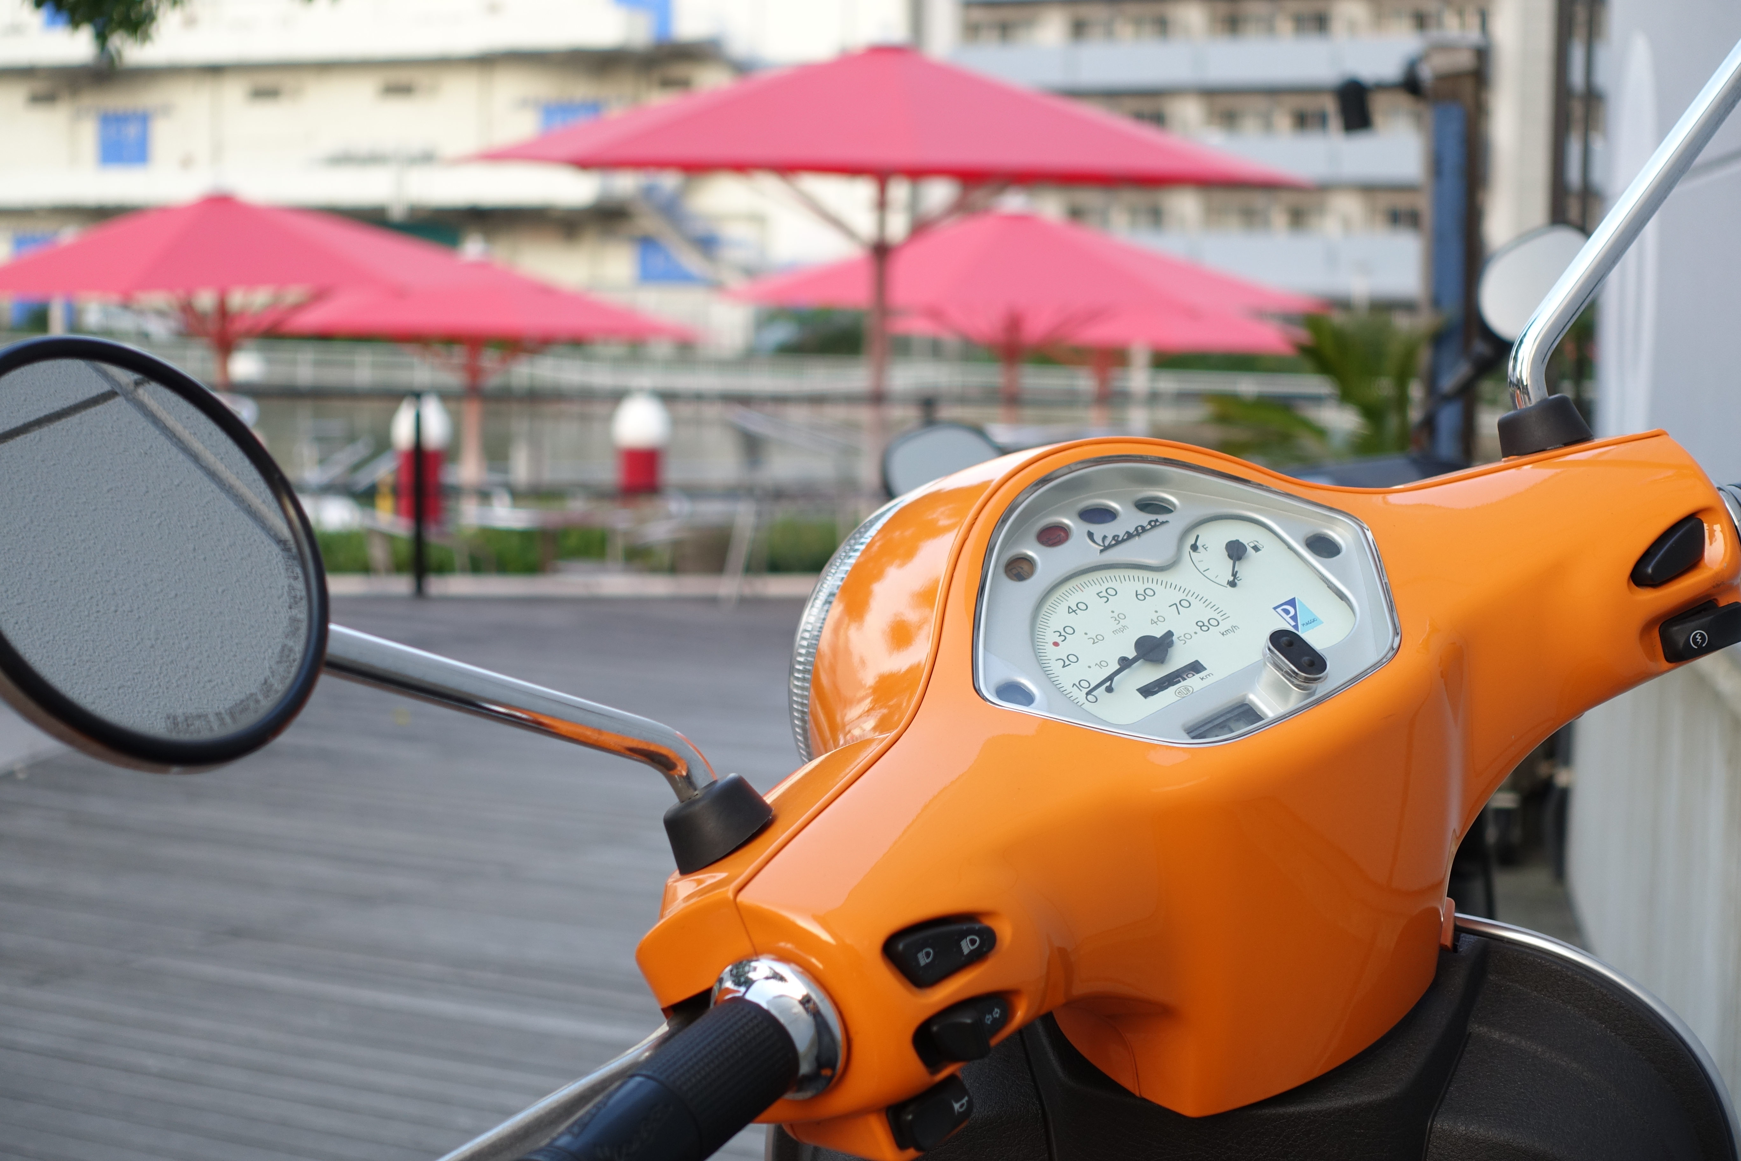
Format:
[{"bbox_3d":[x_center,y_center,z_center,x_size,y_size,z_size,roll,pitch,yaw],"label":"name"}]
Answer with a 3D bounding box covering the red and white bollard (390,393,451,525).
[{"bbox_3d":[-2.596,-0.658,19.538,0.340,0.850,0.340,0,5,-7],"label":"red and white bollard"}]

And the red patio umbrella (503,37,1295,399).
[{"bbox_3d":[0.076,-1.248,16.574,4.050,2.720,4.050,1,3,0],"label":"red patio umbrella"}]

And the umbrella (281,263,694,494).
[{"bbox_3d":[-3.392,-1.598,29.568,3.700,2.500,3.700,1,3,0],"label":"umbrella"}]

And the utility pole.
[{"bbox_3d":[2.484,-1.016,14.571,0.230,2.600,0.230,-1,3,-25],"label":"utility pole"}]

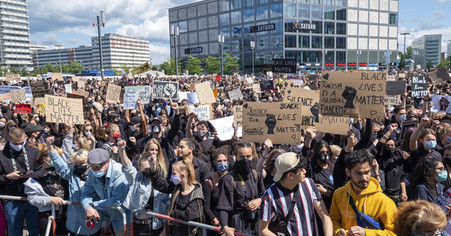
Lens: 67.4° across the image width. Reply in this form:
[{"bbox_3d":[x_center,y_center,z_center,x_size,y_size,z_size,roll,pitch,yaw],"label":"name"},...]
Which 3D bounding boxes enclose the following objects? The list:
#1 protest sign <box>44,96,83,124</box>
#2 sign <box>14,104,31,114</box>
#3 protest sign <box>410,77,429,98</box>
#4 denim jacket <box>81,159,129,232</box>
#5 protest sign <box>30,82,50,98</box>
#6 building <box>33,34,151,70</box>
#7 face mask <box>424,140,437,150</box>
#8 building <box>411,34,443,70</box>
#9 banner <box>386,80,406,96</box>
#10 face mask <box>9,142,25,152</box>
[{"bbox_3d":[-2.093,-0.108,4.400,0.460,0.350,0.020,4,6,-25],"label":"protest sign"},{"bbox_3d":[-5.045,-0.211,8.400,0.390,0.250,0.020,-4,9,-19],"label":"sign"},{"bbox_3d":[4.879,-0.775,8.500,0.430,0.540,0.020,1,9,19],"label":"protest sign"},{"bbox_3d":[-1.154,0.745,3.250,0.500,0.660,0.400,0,8,15],"label":"denim jacket"},{"bbox_3d":[-4.660,-0.704,8.500,0.500,0.400,0.030,-3,8,-11],"label":"protest sign"},{"bbox_3d":[-134.658,-61.413,338.349,98.000,36.000,53.000,2,9,24],"label":"building"},{"bbox_3d":[2.181,0.289,3.600,0.140,0.095,0.075,-1,7,-3],"label":"face mask"},{"bbox_3d":[203.837,-65.954,341.779,18.000,36.000,45.000,1,8,22],"label":"building"},{"bbox_3d":[3.845,-0.663,7.600,0.450,0.360,0.030,0,8,14],"label":"banner"},{"bbox_3d":[-2.316,0.325,3.750,0.145,0.095,0.085,-8,37,-44],"label":"face mask"}]

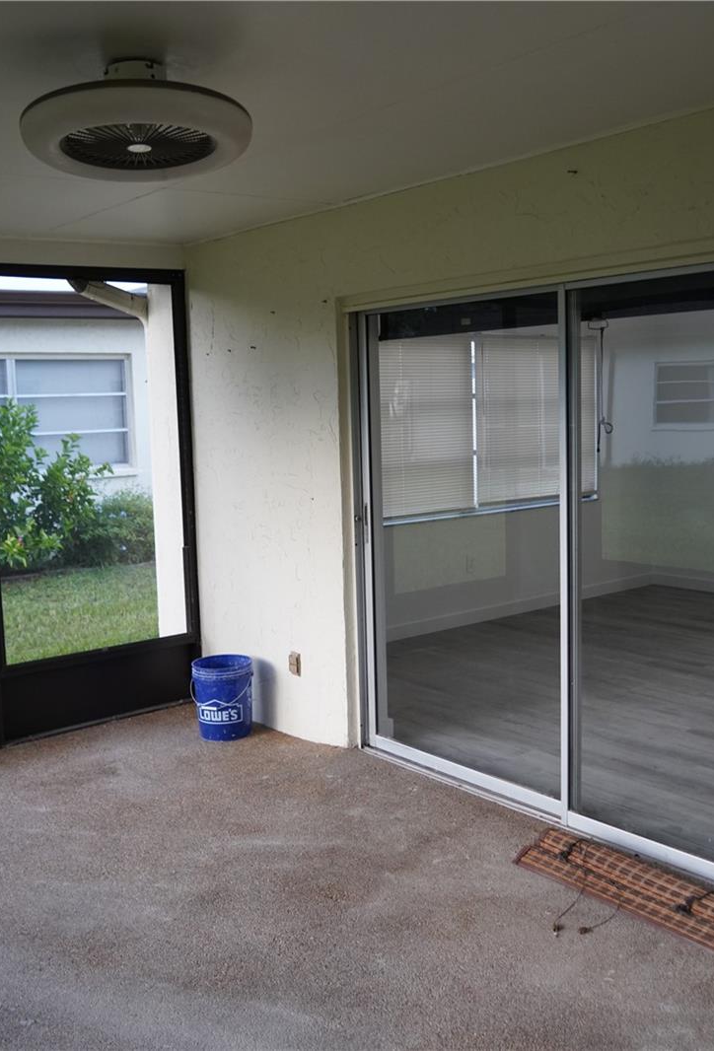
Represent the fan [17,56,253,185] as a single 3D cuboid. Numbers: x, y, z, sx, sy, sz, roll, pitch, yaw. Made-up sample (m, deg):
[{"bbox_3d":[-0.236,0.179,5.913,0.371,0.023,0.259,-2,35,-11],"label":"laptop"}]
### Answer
[{"bbox_3d":[-0.541,-1.022,2.600,0.565,0.205,0.565,-2,7,0],"label":"fan"}]

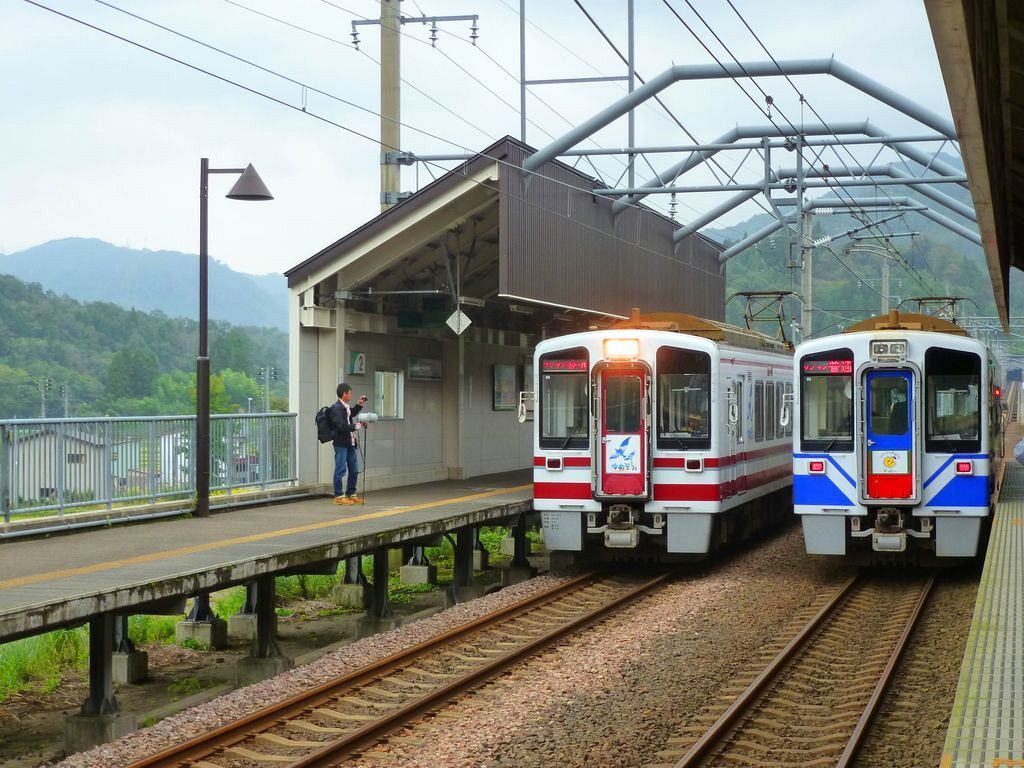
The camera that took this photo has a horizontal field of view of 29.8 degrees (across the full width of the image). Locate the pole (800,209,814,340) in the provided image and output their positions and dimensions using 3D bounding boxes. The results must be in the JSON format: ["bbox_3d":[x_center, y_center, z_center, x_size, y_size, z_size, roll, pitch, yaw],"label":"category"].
[{"bbox_3d":[11.560,-1.720,75.500,0.410,10.500,0.410,0,0,15],"label":"pole"}]

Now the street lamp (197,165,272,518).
[{"bbox_3d":[-3.530,-0.590,24.500,1.010,4.600,0.620,0,0,15],"label":"street lamp"}]

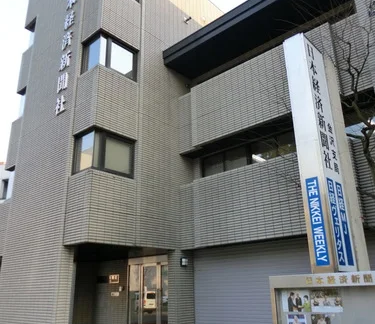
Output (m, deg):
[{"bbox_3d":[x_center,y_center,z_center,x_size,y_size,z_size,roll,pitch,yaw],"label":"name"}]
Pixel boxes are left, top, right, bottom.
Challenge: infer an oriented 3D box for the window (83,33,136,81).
[{"bbox_3d":[-2.487,-3.121,11.616,1.028,1.220,1.480,-17,-24,39],"label":"window"}]

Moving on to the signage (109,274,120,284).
[{"bbox_3d":[-2.795,4.468,13.762,0.610,0.294,0.045,-17,-24,39],"label":"signage"}]

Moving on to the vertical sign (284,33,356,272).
[{"bbox_3d":[2.162,-0.205,5.967,0.345,3.944,0.881,-17,-24,39],"label":"vertical sign"}]

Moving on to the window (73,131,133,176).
[{"bbox_3d":[-2.422,-0.097,10.613,1.028,1.220,1.480,-17,-24,39],"label":"window"}]

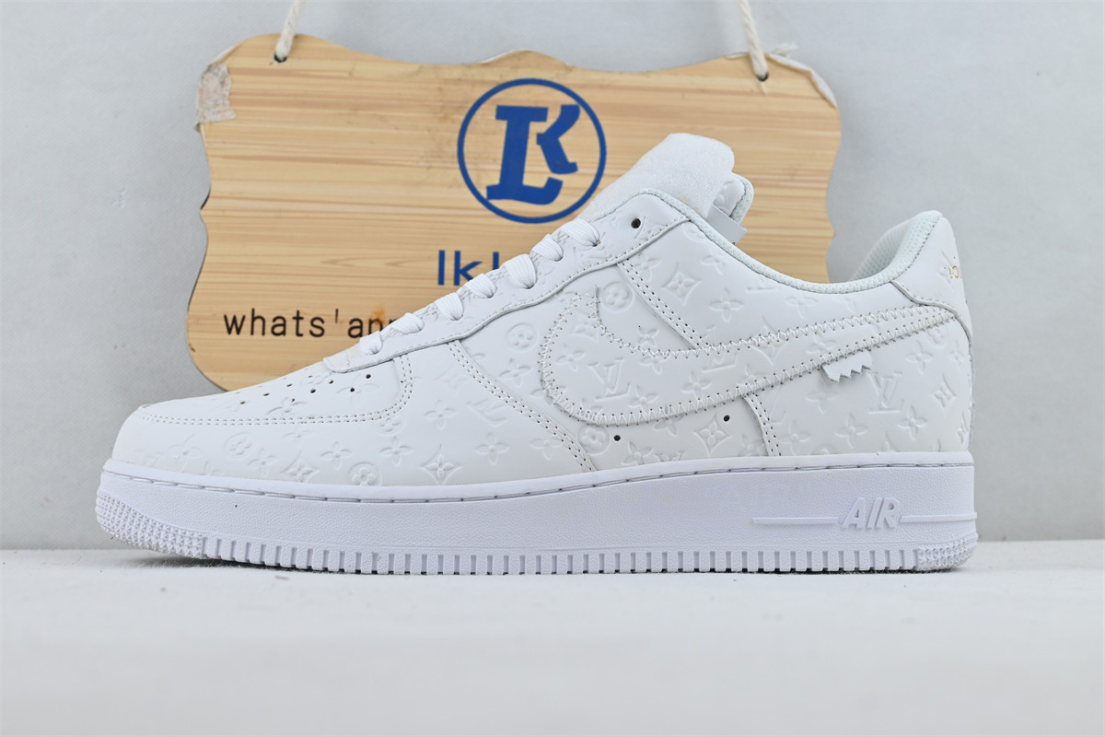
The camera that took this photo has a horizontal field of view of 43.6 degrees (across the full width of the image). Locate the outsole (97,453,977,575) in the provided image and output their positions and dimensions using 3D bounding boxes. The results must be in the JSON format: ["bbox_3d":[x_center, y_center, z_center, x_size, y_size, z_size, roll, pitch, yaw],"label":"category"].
[{"bbox_3d":[-0.006,0.048,0.479,0.300,0.038,0.108,0,-4,0],"label":"outsole"}]

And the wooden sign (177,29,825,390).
[{"bbox_3d":[-0.016,-0.059,0.572,0.267,0.157,0.009,1,-5,0],"label":"wooden sign"}]

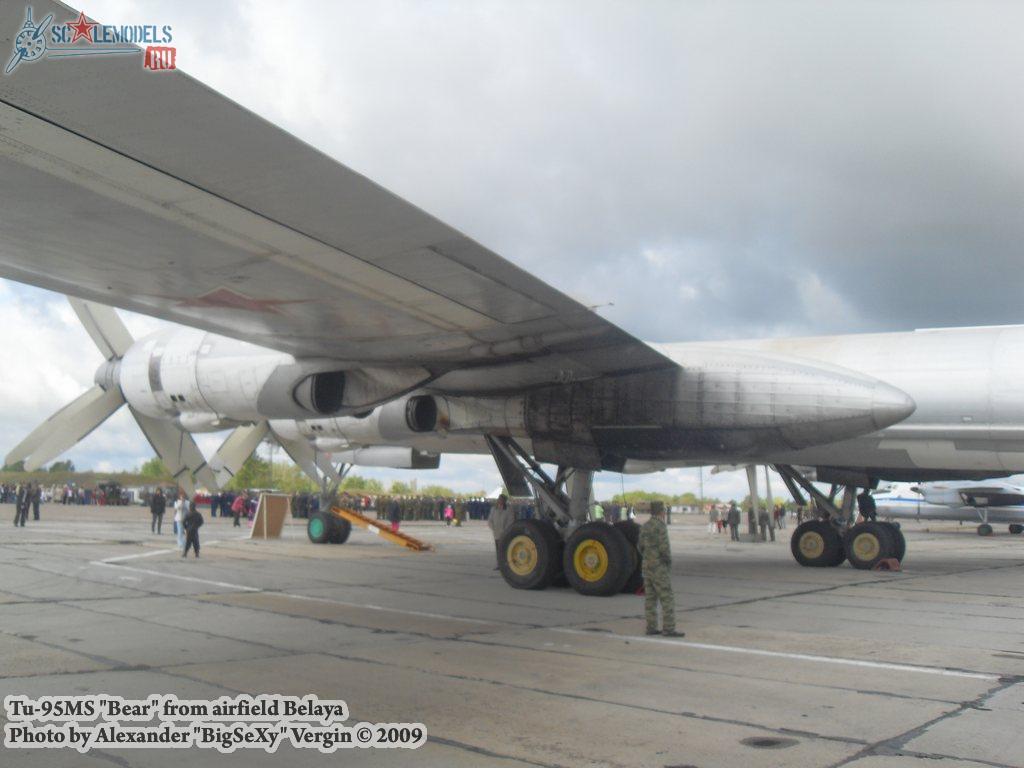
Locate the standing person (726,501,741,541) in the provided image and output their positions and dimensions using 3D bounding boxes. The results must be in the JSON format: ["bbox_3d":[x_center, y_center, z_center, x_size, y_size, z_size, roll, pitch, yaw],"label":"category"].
[{"bbox_3d":[10.181,6.317,47.564,0.560,1.800,0.380,1,-6,8],"label":"standing person"}]

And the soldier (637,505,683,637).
[{"bbox_3d":[2.015,2.466,13.881,0.360,1.750,0.520,5,-7,-32],"label":"soldier"}]

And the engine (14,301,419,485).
[{"bbox_3d":[-4.749,-0.265,17.938,8.900,4.400,4.500,-4,-8,41],"label":"engine"}]

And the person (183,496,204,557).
[{"bbox_3d":[-7.933,3.608,25.939,0.560,1.480,0.360,5,-7,-26],"label":"person"}]

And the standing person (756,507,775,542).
[{"bbox_3d":[11.934,6.606,48.732,0.620,1.580,0.420,1,-6,6],"label":"standing person"}]

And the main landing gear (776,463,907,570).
[{"bbox_3d":[9.232,3.746,29.662,3.500,3.000,1.550,-4,-8,40],"label":"main landing gear"}]

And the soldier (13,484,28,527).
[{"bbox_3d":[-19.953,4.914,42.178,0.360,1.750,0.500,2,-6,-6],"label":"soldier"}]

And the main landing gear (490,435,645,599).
[{"bbox_3d":[1.016,2.497,20.242,3.500,3.000,1.550,-4,-8,40],"label":"main landing gear"}]

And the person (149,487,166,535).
[{"bbox_3d":[-12.955,4.656,38.002,0.560,1.690,0.360,0,-6,11],"label":"person"}]

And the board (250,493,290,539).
[{"bbox_3d":[-8.644,4.787,37.383,0.750,1.620,1.200,-4,-8,40],"label":"board"}]

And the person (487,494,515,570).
[{"bbox_3d":[-0.248,3.566,24.804,0.620,1.770,0.400,-3,-8,37],"label":"person"}]

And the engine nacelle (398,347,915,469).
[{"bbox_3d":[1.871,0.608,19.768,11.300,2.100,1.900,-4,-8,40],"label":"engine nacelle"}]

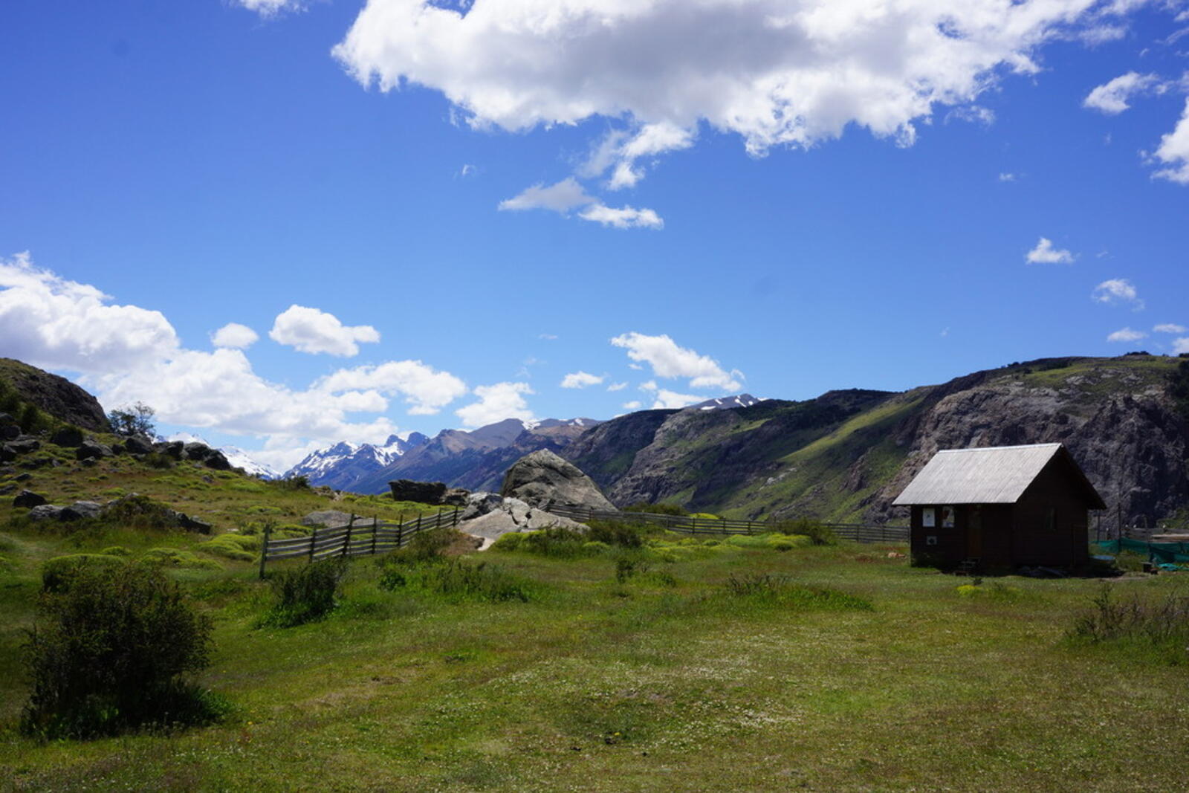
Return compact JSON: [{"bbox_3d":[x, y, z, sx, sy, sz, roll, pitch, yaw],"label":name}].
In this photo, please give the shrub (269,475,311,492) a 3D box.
[{"bbox_3d":[-18.180,5.179,67.000,2.419,0.967,1.935,3,-7,-15],"label":"shrub"}]

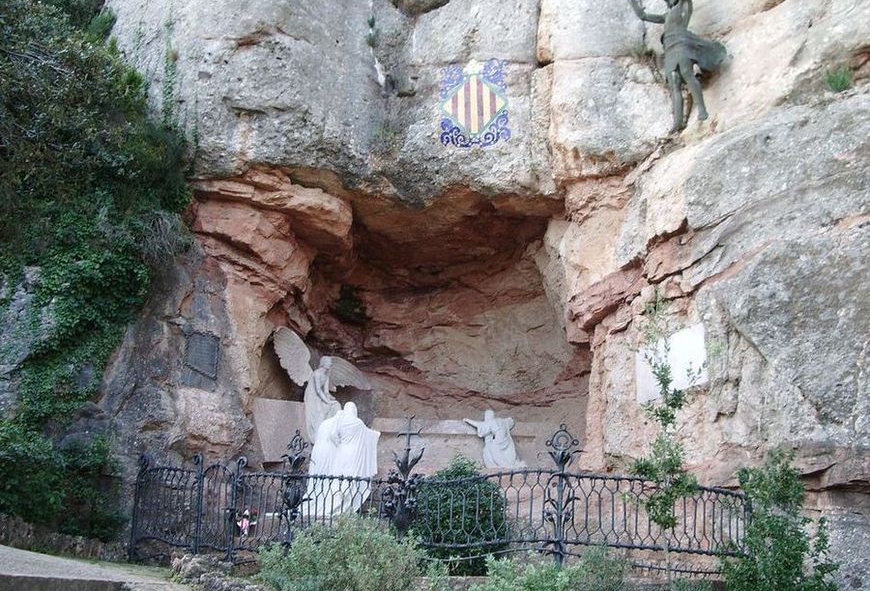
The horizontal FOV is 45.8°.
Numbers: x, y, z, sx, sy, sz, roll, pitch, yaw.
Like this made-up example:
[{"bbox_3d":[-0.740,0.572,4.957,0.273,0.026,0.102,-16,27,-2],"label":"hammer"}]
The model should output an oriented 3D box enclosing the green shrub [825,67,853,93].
[{"bbox_3d":[6.858,-3.671,17.500,0.450,0.420,0.380,2,-13,0],"label":"green shrub"}]

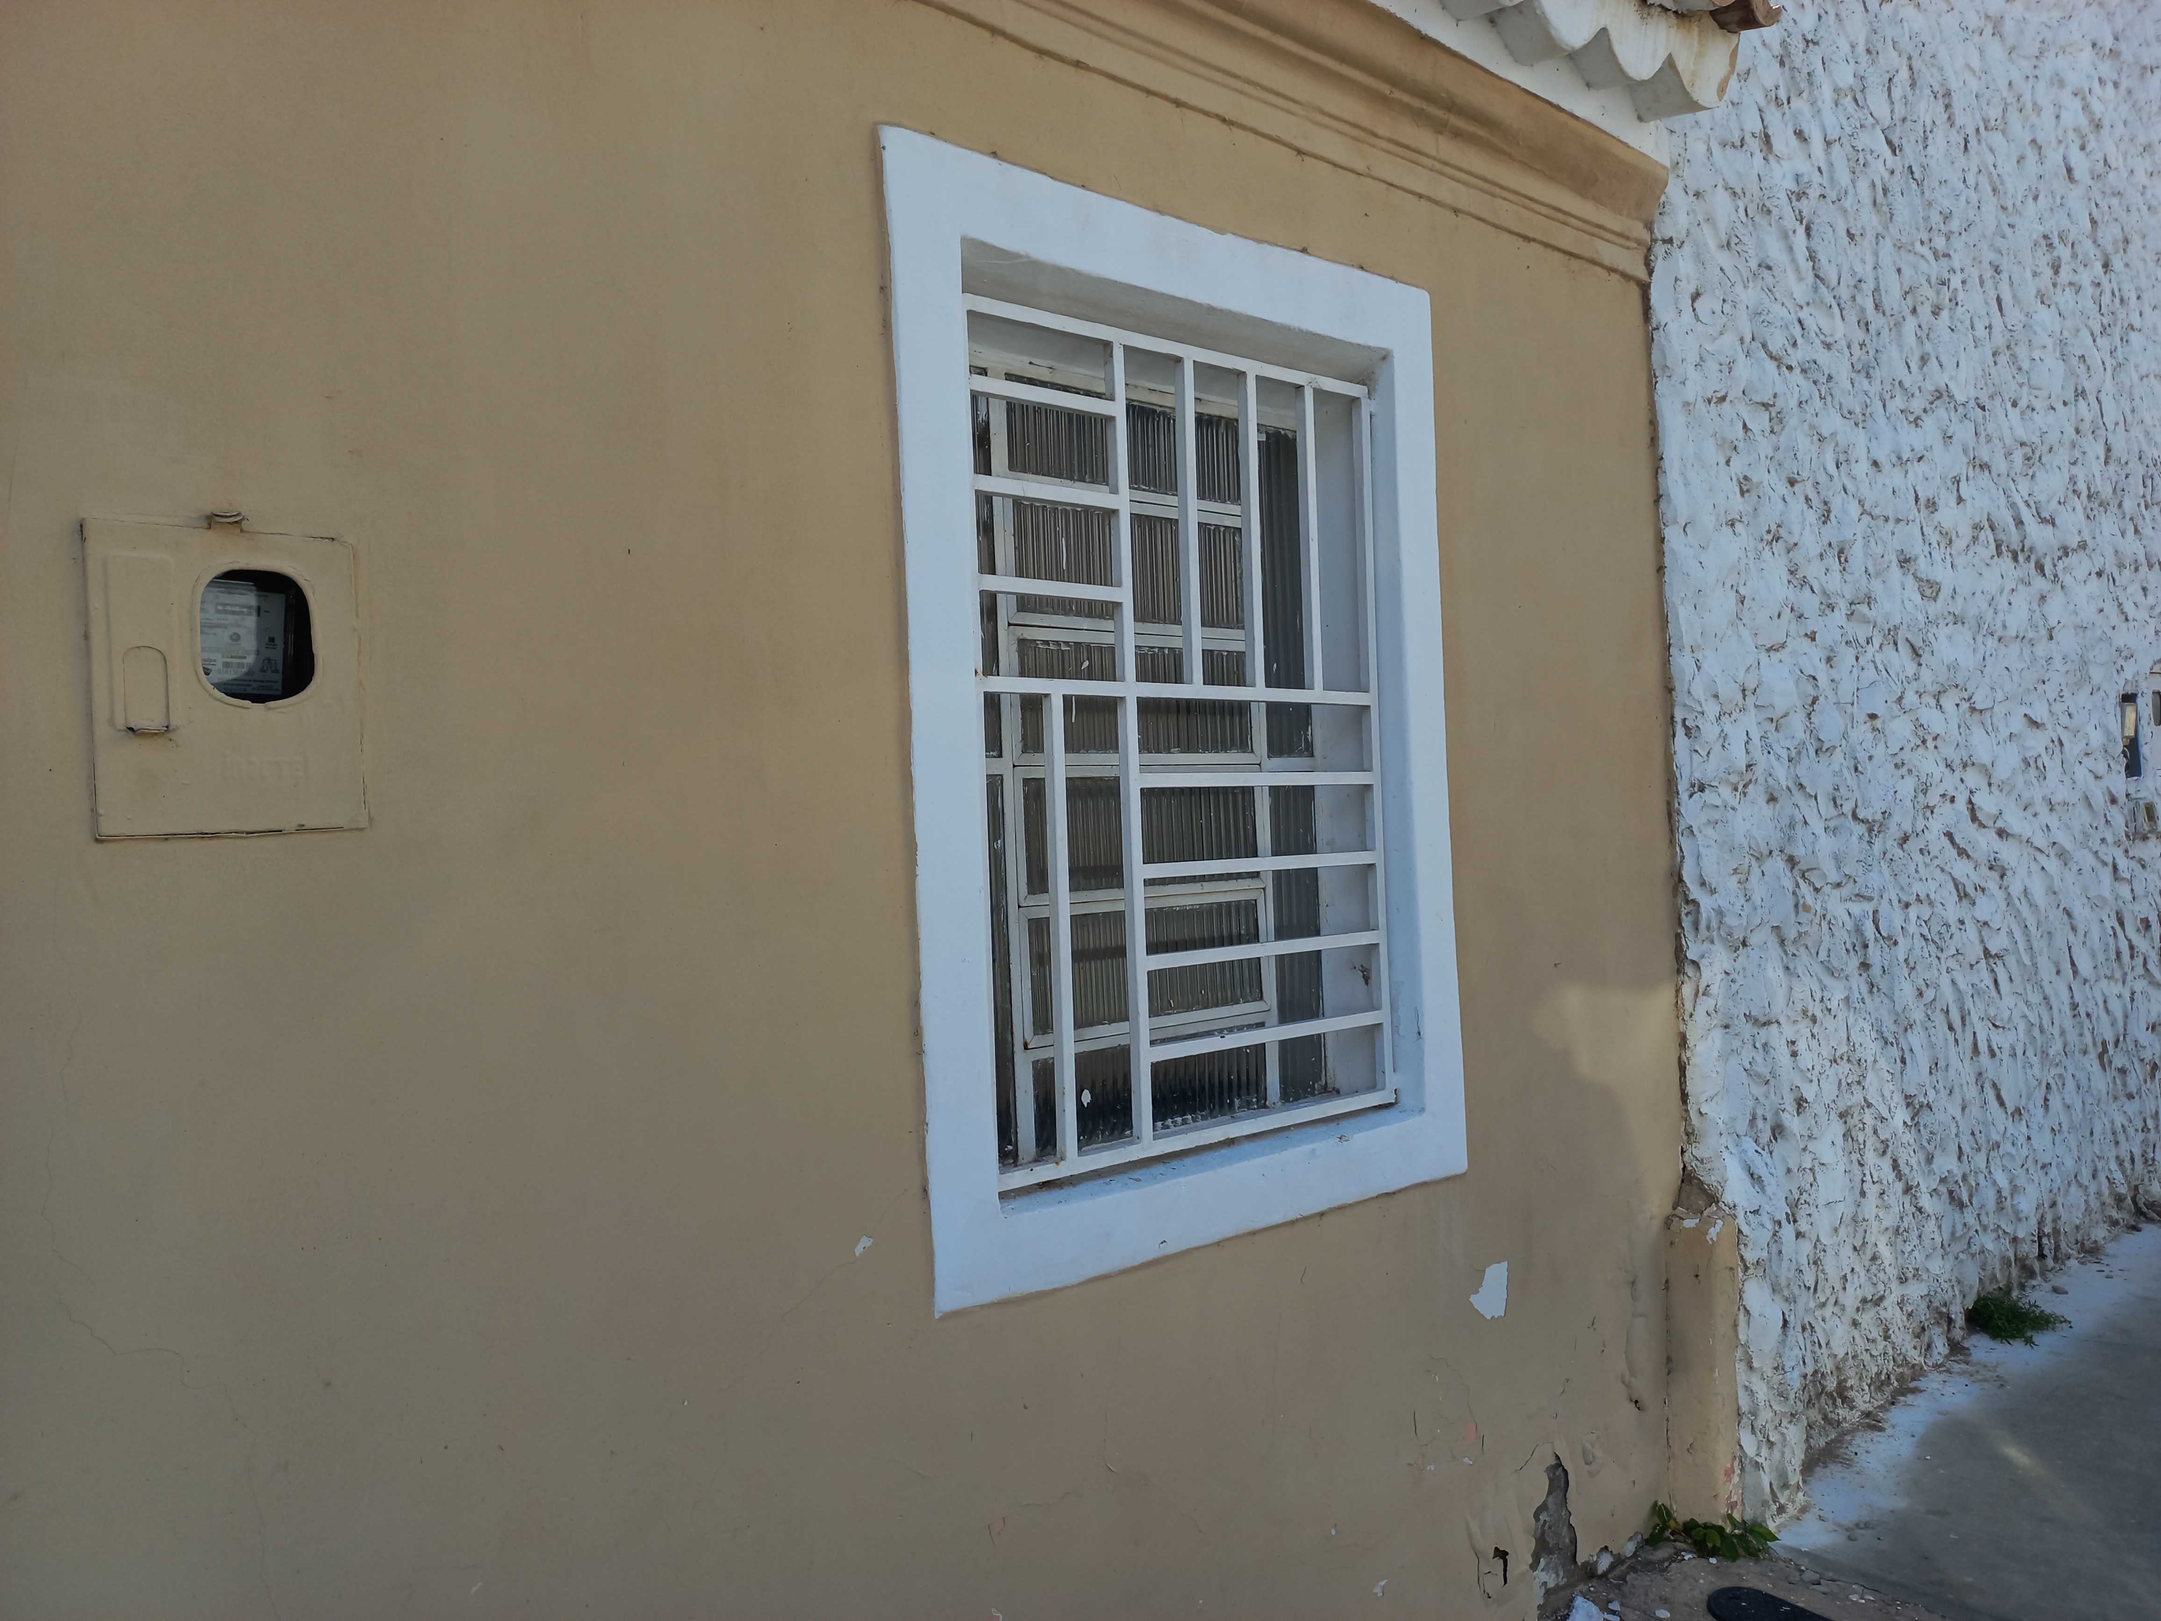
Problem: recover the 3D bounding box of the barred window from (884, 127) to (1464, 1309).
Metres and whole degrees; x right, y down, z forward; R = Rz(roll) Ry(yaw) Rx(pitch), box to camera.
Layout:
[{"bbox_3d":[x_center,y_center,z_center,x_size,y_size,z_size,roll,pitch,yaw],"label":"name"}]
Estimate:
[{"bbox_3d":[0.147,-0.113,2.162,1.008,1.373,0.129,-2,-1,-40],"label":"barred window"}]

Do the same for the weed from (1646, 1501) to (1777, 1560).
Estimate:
[{"bbox_3d":[1.083,1.218,2.687,0.126,0.065,0.168,-2,-1,-40],"label":"weed"}]

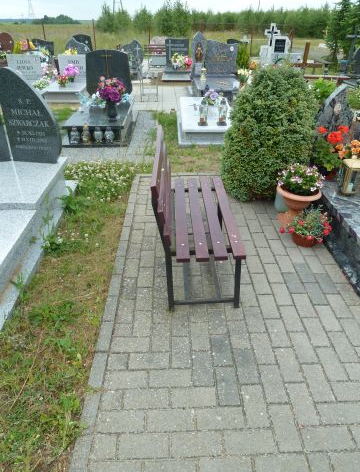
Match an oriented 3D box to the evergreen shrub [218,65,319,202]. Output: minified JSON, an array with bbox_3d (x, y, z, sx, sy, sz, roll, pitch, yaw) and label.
[{"bbox_3d":[0.830,-0.990,3.237,0.870,1.090,0.860,-1,32,-1],"label":"evergreen shrub"}]

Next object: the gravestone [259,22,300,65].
[{"bbox_3d":[3.020,-5.661,10.377,1.200,1.250,0.380,-1,32,-1],"label":"gravestone"}]

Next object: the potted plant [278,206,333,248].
[{"bbox_3d":[0.939,-0.088,2.569,0.390,0.275,0.340,-1,32,-1],"label":"potted plant"}]

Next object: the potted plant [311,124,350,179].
[{"bbox_3d":[1.190,-0.649,2.719,0.270,0.420,0.270,-1,32,-1],"label":"potted plant"}]

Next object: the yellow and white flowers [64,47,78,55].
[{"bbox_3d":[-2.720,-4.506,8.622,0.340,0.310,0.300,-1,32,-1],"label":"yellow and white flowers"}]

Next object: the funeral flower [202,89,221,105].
[{"bbox_3d":[0.512,-2.284,5.661,0.290,0.270,0.250,-1,32,-1],"label":"funeral flower"}]

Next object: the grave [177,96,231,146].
[{"bbox_3d":[0.417,-1.858,5.421,0.930,0.220,2.050,-1,32,-1],"label":"grave"}]

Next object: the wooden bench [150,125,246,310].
[{"bbox_3d":[0.088,-0.124,2.122,0.450,0.835,0.985,-1,32,-1],"label":"wooden bench"}]

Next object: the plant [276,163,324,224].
[{"bbox_3d":[0.940,-0.342,2.781,0.370,0.475,0.370,-1,32,-1],"label":"plant"}]

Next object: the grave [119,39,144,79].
[{"bbox_3d":[-1.310,-4.998,9.788,0.700,0.950,0.800,-1,32,-1],"label":"grave"}]

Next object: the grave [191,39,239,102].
[{"bbox_3d":[0.765,-3.427,7.056,0.930,1.180,1.400,-1,32,-1],"label":"grave"}]

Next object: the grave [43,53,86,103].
[{"bbox_3d":[-2.363,-3.438,7.452,0.700,0.770,1.700,-1,32,-1],"label":"grave"}]

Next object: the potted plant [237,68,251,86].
[{"bbox_3d":[1.456,-3.596,7.915,0.310,0.420,0.300,-1,32,-1],"label":"potted plant"}]

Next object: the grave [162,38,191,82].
[{"bbox_3d":[-0.090,-4.843,9.480,0.750,0.920,1.300,-1,32,-1],"label":"grave"}]

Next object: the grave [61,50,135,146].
[{"bbox_3d":[-1.157,-2.152,5.187,0.890,1.000,2.120,-1,32,-1],"label":"grave"}]

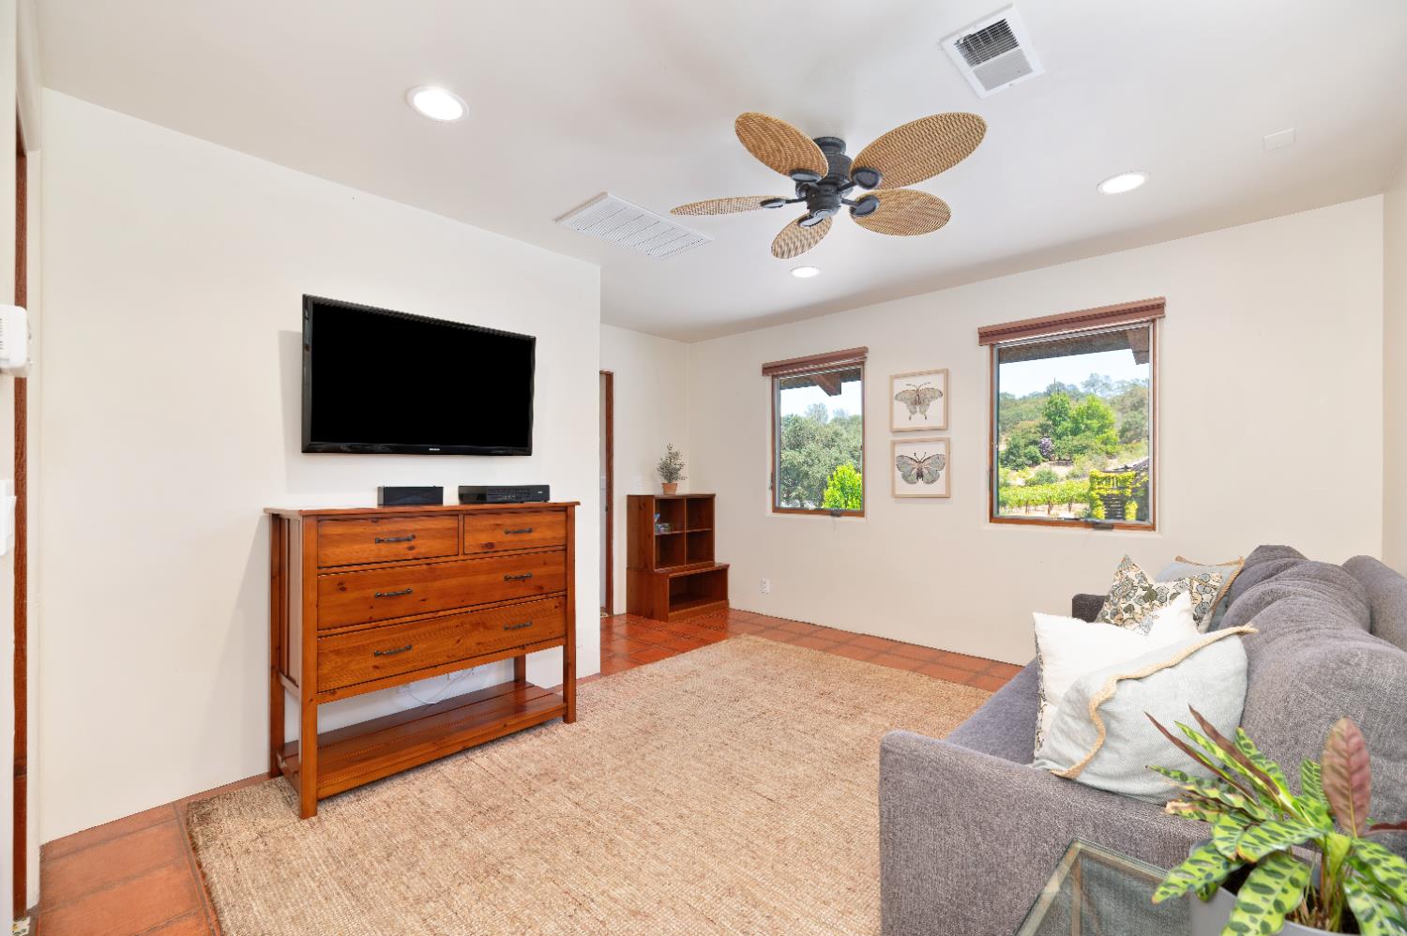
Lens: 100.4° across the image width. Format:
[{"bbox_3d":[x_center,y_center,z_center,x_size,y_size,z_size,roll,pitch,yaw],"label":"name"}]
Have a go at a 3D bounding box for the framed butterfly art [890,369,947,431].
[{"bbox_3d":[1.494,-0.462,4.063,0.397,0.407,0.027,0,-1,43],"label":"framed butterfly art"}]

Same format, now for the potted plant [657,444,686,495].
[{"bbox_3d":[-0.285,0.012,5.144,0.236,0.439,0.236,0,0,0],"label":"potted plant"}]

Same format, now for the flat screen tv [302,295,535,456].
[{"bbox_3d":[-1.249,-0.372,2.703,0.073,0.623,1.009,5,3,43],"label":"flat screen tv"}]

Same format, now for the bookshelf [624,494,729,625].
[{"bbox_3d":[-0.210,0.739,5.123,0.520,1.019,0.732,0,-1,43],"label":"bookshelf"}]

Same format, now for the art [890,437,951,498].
[{"bbox_3d":[1.498,0.001,4.055,0.401,0.413,0.027,0,-1,43],"label":"art"}]

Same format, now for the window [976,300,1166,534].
[{"bbox_3d":[2.129,-0.274,3.455,0.926,1.251,0.121,0,-1,43],"label":"window"}]

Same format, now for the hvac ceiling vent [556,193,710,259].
[{"bbox_3d":[-0.340,-1.209,2.999,0.420,0.028,0.704,0,-1,43],"label":"hvac ceiling vent"}]

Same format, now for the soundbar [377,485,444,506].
[{"bbox_3d":[-1.229,0.117,2.452,0.115,0.080,0.234,0,-1,43],"label":"soundbar"}]

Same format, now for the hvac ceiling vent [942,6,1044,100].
[{"bbox_3d":[0.862,-1.217,1.730,0.186,0.022,0.348,0,-1,43],"label":"hvac ceiling vent"}]

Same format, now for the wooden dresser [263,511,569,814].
[{"bbox_3d":[-1.158,0.689,2.578,0.462,1.061,1.156,0,-1,43],"label":"wooden dresser"}]

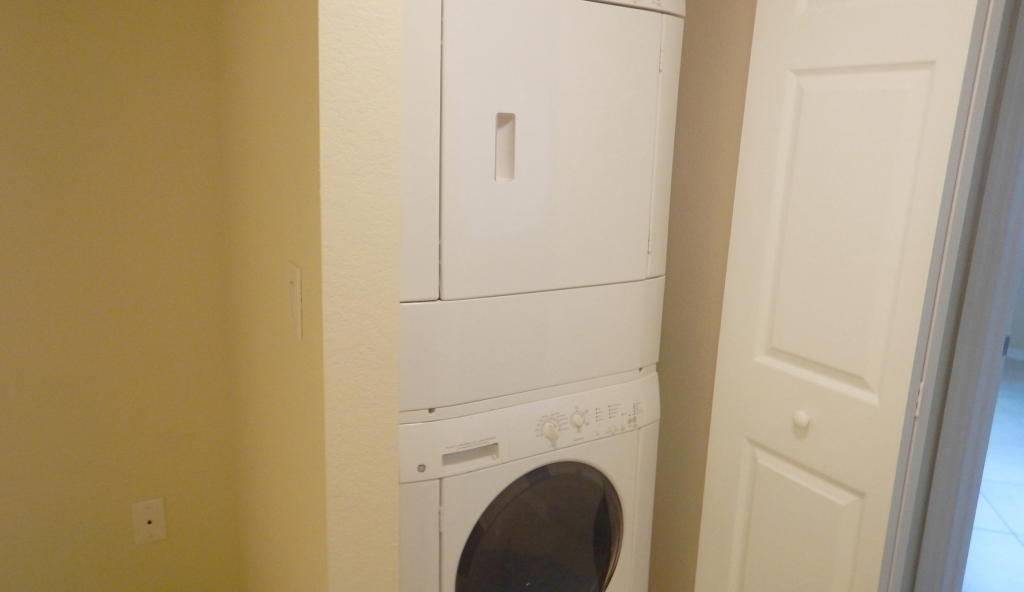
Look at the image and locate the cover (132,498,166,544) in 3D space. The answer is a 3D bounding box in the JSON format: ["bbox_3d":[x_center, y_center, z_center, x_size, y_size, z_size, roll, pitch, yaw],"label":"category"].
[{"bbox_3d":[-0.939,0.585,1.841,0.071,0.116,0.009,-5,14,-30],"label":"cover"}]

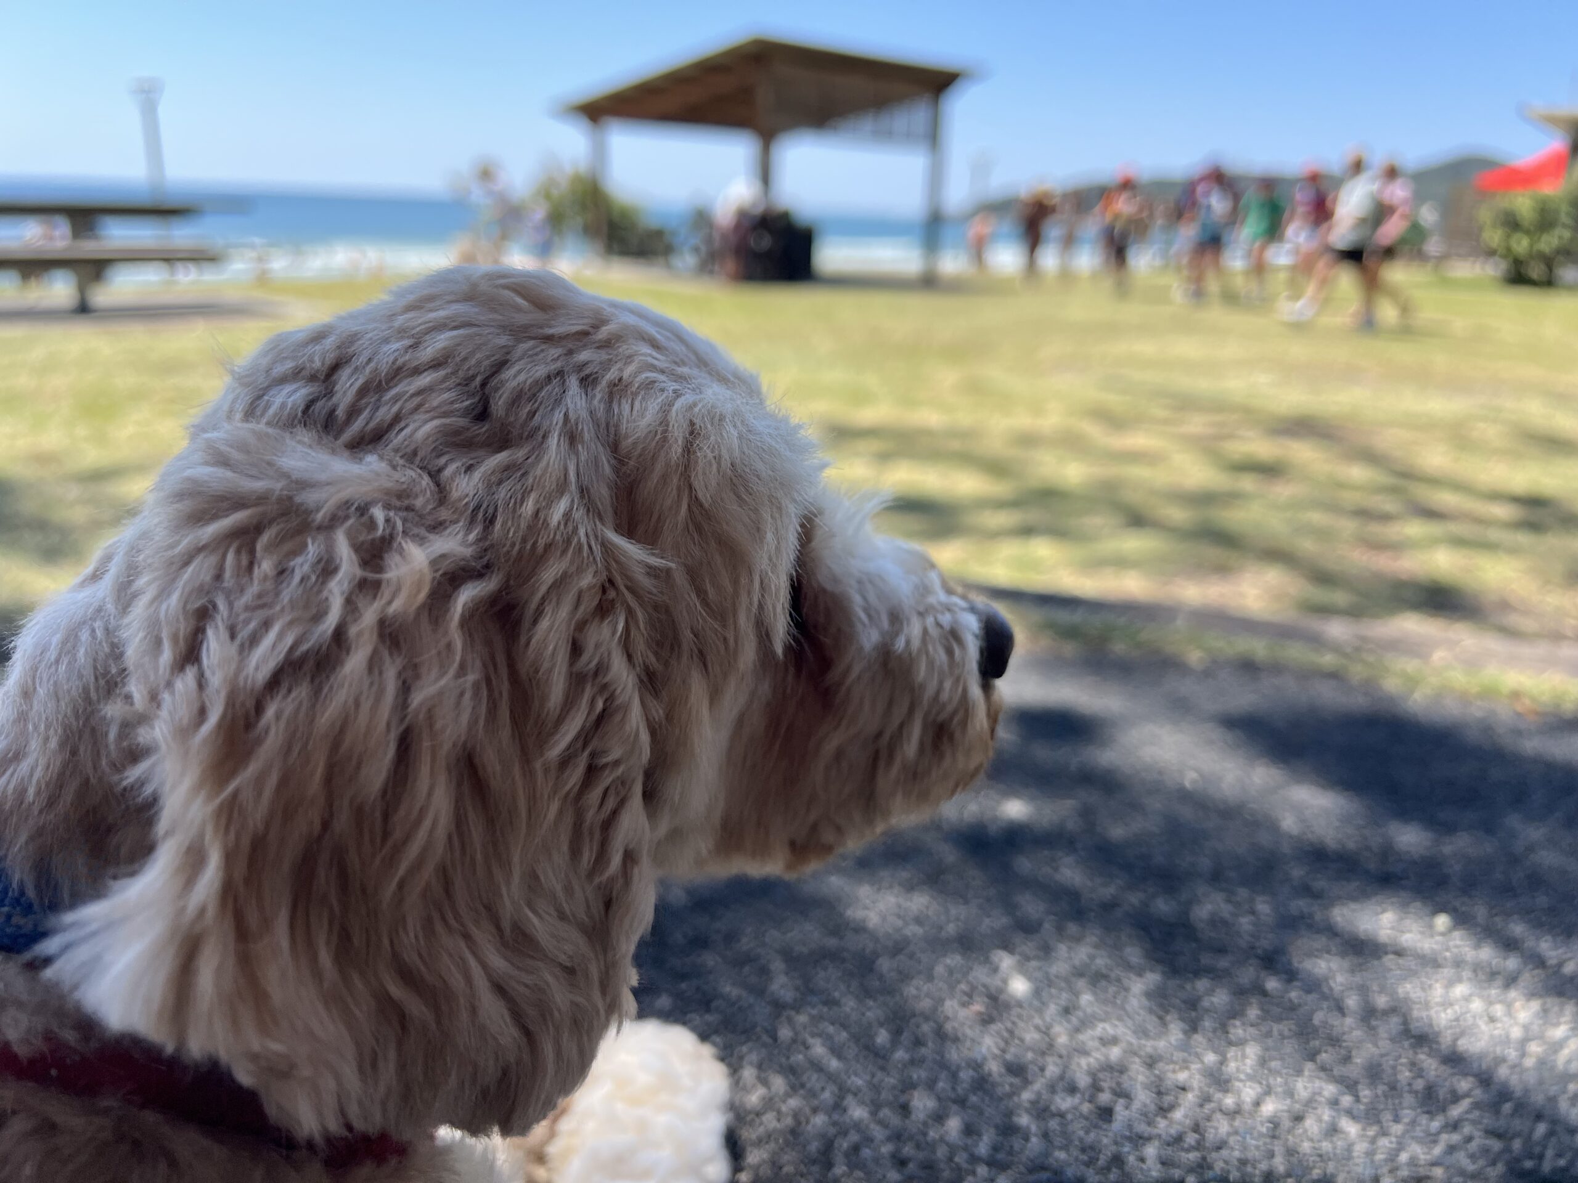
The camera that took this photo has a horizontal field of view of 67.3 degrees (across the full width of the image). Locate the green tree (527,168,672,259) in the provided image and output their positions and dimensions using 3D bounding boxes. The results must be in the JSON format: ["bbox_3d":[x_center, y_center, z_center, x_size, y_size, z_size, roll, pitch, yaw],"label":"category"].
[{"bbox_3d":[-3.805,-7.586,23.834,2.950,1.900,2.500,-1,18,-9],"label":"green tree"}]

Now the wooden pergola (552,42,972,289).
[{"bbox_3d":[-0.318,-6.377,18.089,4.310,3.060,4.050,-15,25,-42],"label":"wooden pergola"}]

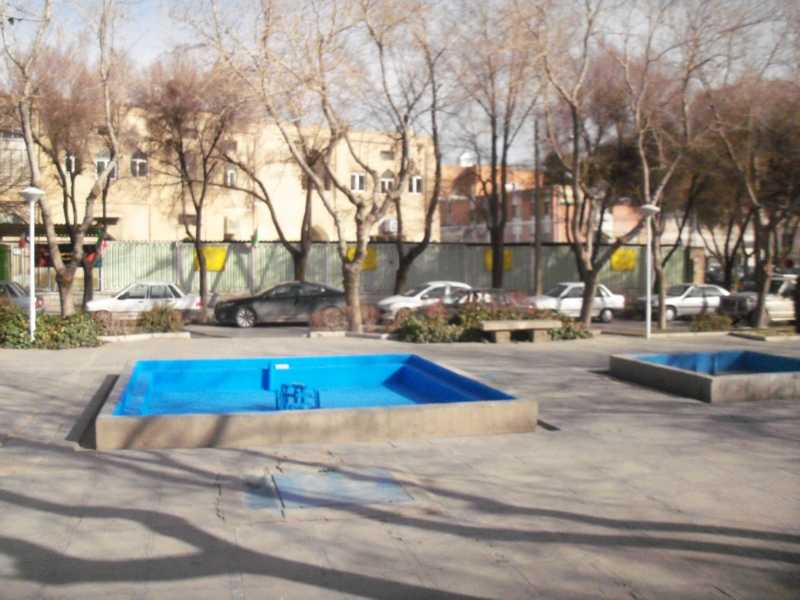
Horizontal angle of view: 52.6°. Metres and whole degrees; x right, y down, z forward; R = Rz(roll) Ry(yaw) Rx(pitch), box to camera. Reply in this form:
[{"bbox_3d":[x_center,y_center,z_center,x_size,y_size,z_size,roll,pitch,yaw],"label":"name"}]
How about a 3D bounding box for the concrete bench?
[{"bbox_3d":[2.473,0.669,16.815,1.700,0.430,0.450,0,3,-15],"label":"concrete bench"}]

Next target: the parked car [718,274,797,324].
[{"bbox_3d":[13.200,0.000,27.300,4.400,1.650,1.660,0,3,-15],"label":"parked car"}]

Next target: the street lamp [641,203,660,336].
[{"bbox_3d":[6.062,-0.677,19.657,0.480,3.260,0.480,0,3,-15],"label":"street lamp"}]

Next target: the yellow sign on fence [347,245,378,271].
[{"bbox_3d":[-1.688,-1.796,35.000,1.400,1.100,0.050,0,3,-12],"label":"yellow sign on fence"}]

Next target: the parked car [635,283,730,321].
[{"bbox_3d":[11.900,0.070,33.400,4.150,1.430,1.660,0,3,-15],"label":"parked car"}]

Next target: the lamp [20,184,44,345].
[{"bbox_3d":[-7.780,-0.748,17.097,0.500,3.250,0.500,0,3,-15],"label":"lamp"}]

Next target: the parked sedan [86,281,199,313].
[{"bbox_3d":[-9.130,0.120,29.100,3.970,1.450,1.620,0,3,-15],"label":"parked sedan"}]

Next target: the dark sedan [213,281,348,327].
[{"bbox_3d":[-3.702,0.151,26.642,4.700,1.460,1.820,0,3,-13],"label":"dark sedan"}]

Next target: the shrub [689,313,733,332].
[{"bbox_3d":[8.479,0.599,22.232,0.950,0.550,0.800,0,3,-15],"label":"shrub"}]

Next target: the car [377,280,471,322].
[{"bbox_3d":[1.335,0.119,28.800,3.900,1.430,1.660,0,3,-12],"label":"car"}]

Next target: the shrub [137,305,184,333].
[{"bbox_3d":[-5.300,0.416,17.900,1.080,0.660,1.000,0,3,-15],"label":"shrub"}]

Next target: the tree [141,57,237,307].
[{"bbox_3d":[-7.547,-4.051,29.000,3.500,9.200,3.400,0,3,-12],"label":"tree"}]

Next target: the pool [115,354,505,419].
[{"bbox_3d":[-1.160,1.103,9.378,3.900,0.420,3.900,0,3,-15],"label":"pool"}]

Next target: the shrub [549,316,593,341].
[{"bbox_3d":[3.730,0.601,17.800,0.950,0.500,0.800,0,3,-15],"label":"shrub"}]

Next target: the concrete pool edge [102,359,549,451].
[{"bbox_3d":[-1.255,1.140,10.236,4.438,0.311,4.428,0,3,-15],"label":"concrete pool edge"}]

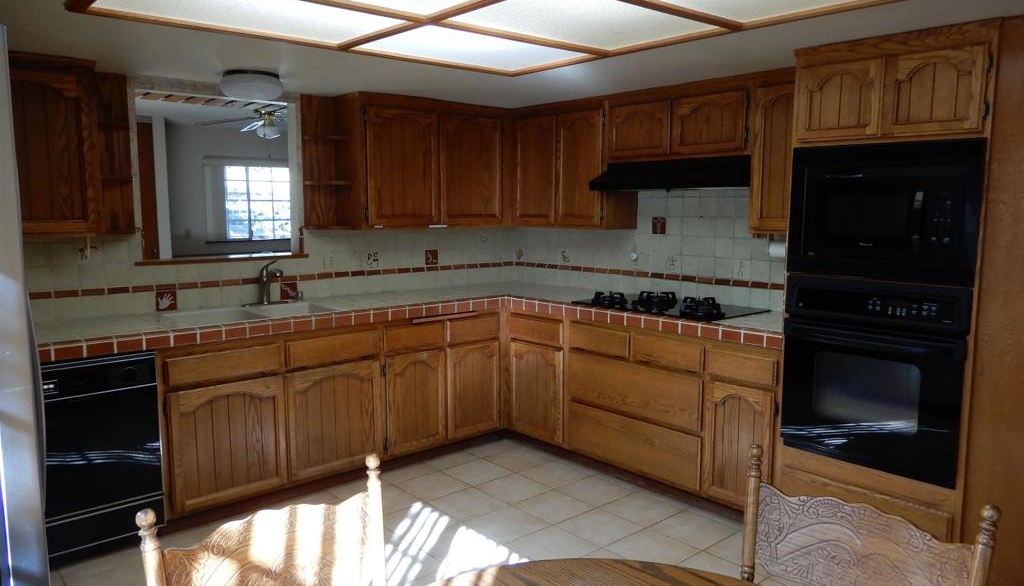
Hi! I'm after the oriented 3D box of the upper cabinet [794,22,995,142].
[{"bbox_3d":[1.617,-0.788,2.856,0.616,0.381,0.708,-6,9,-41],"label":"upper cabinet"}]

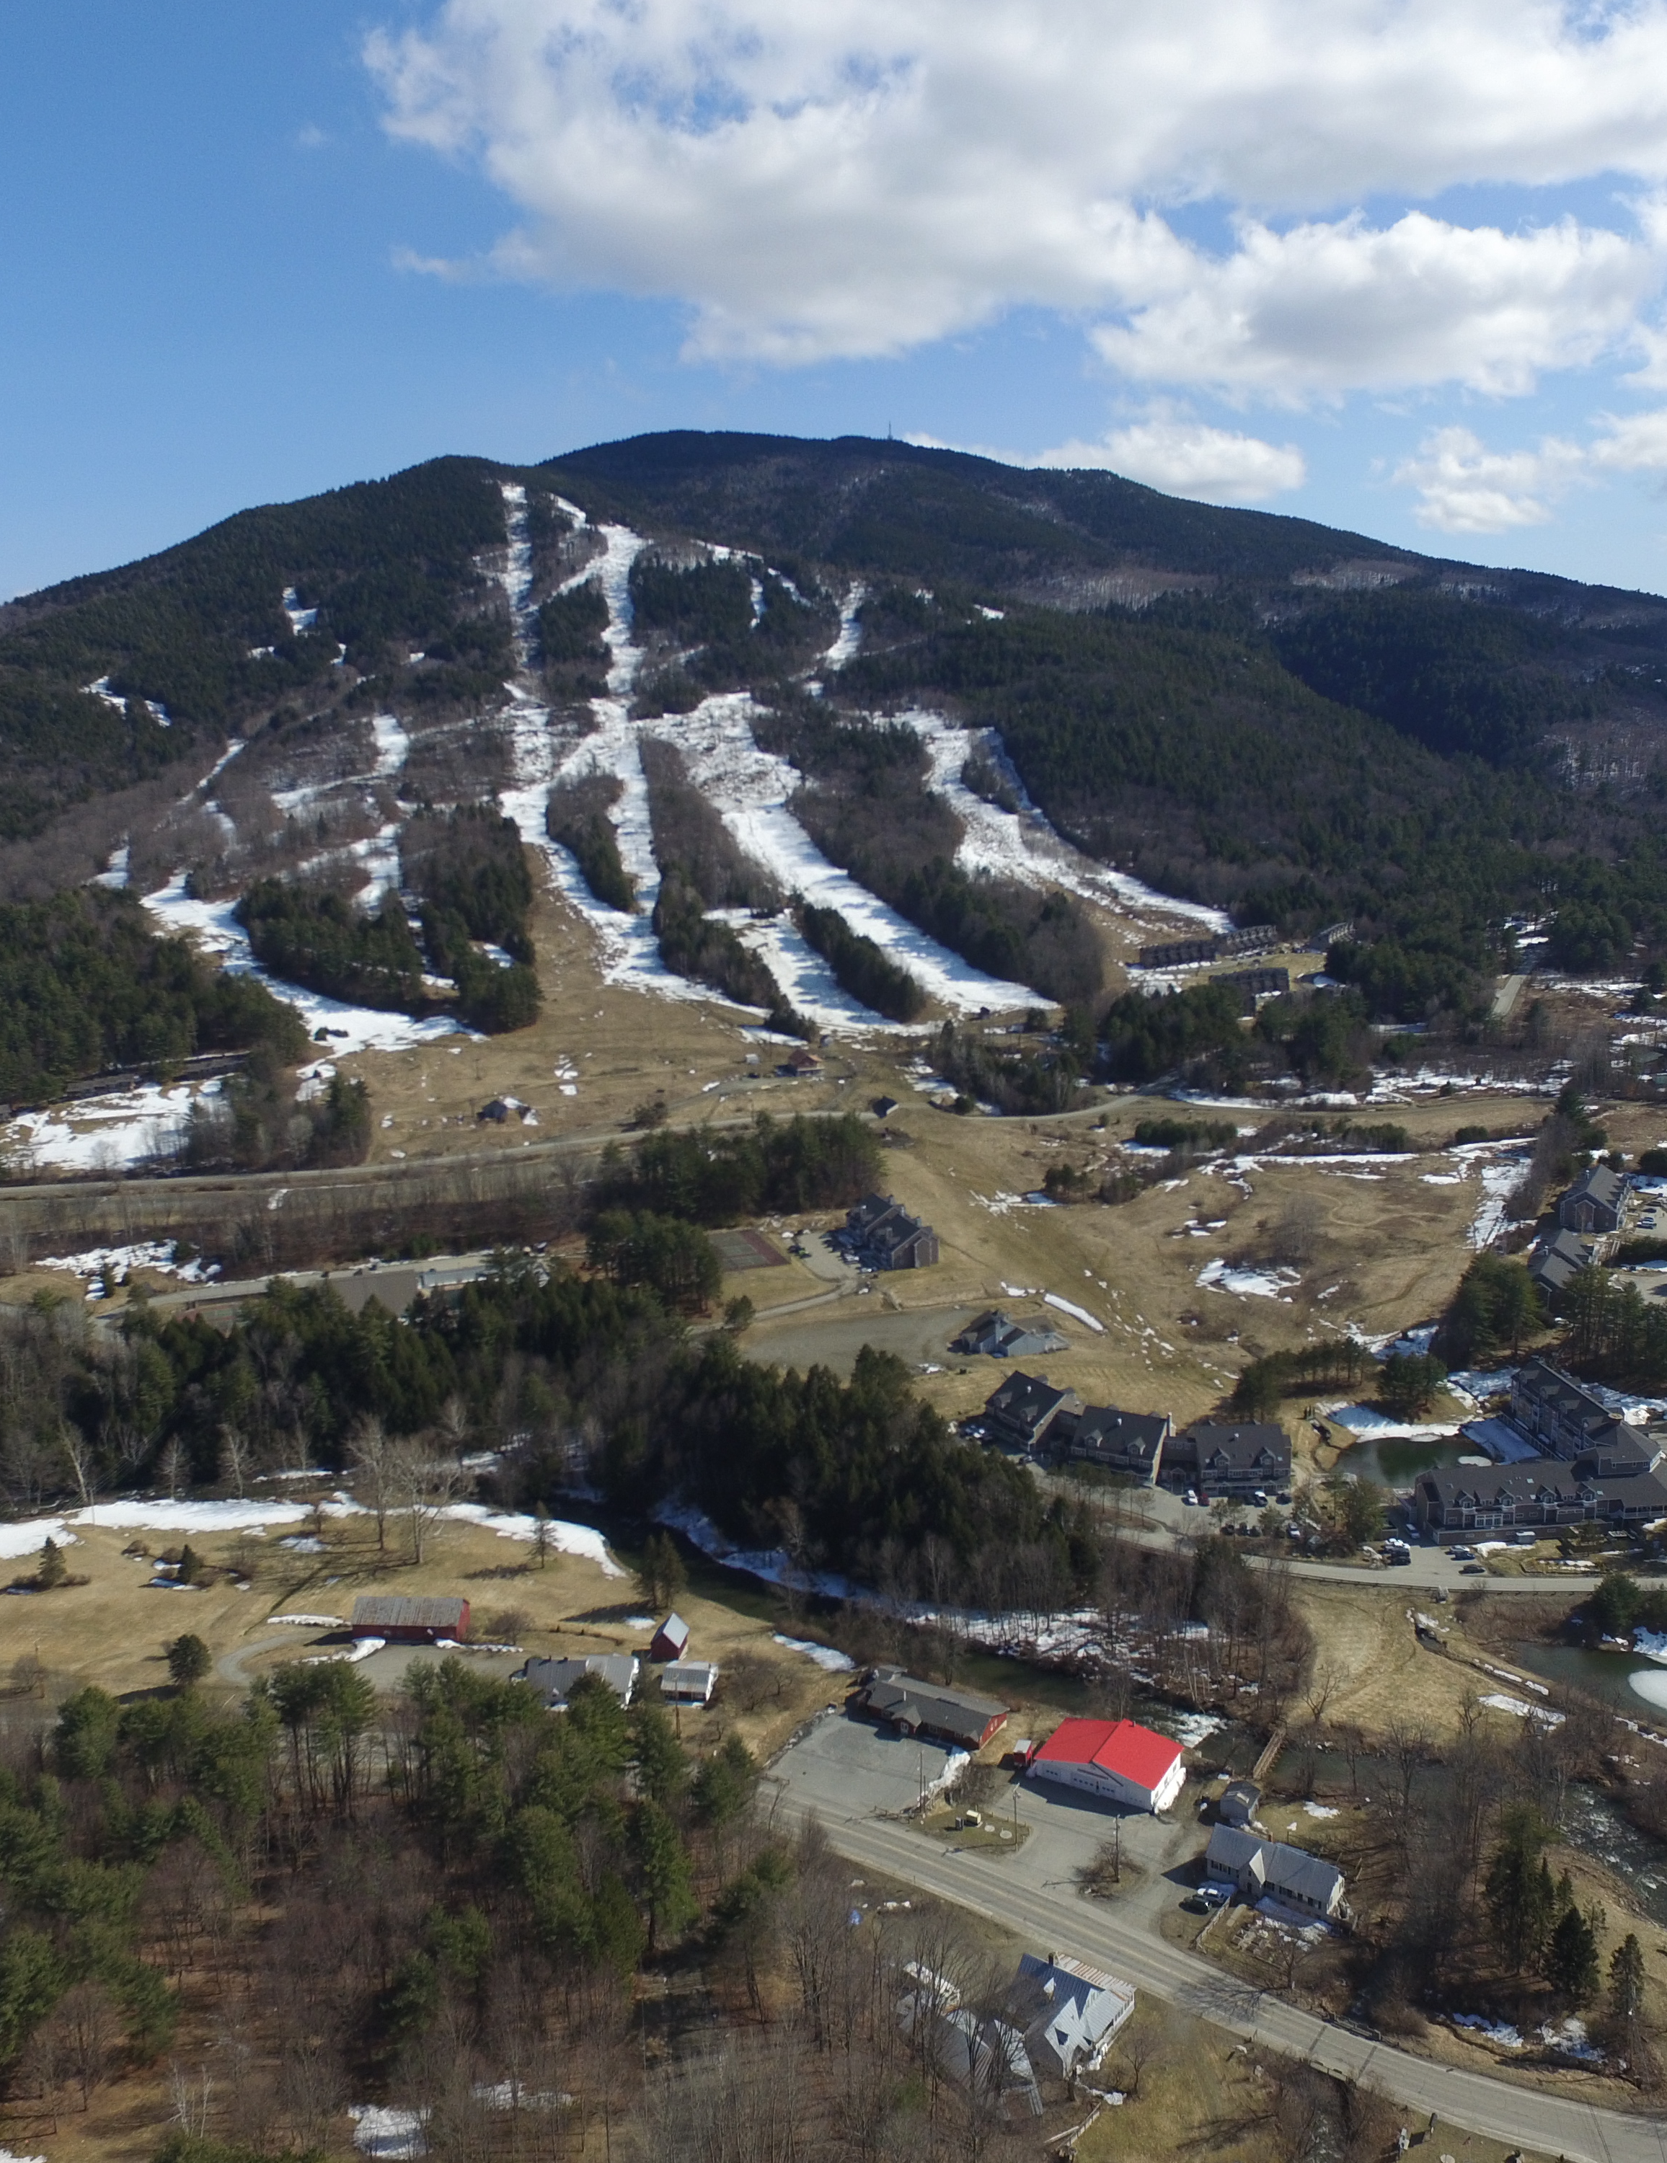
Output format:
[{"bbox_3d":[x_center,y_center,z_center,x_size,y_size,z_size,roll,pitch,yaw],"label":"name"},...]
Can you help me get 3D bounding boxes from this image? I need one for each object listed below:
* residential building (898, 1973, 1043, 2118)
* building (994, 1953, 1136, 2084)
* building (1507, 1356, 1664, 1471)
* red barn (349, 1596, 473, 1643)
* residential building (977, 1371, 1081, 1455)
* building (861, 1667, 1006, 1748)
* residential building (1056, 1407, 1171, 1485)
[{"bbox_3d":[15.230,114.370,197.440,16.000,6.300,9.000,7,11,38],"label":"residential building"},{"bbox_3d":[28.280,112.700,203.220,12.600,7.800,16.800,7,11,38],"label":"building"},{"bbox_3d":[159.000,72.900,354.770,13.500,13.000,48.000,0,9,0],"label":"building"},{"bbox_3d":[-76.500,97.400,302.970,19.300,6.800,7.500,0,9,2],"label":"red barn"},{"bbox_3d":[42.000,69.690,354.260,13.500,11.500,17.300,-6,11,-35],"label":"residential building"},{"bbox_3d":[17.000,102.850,274.970,21.500,4.800,10.800,5,10,30],"label":"building"},{"bbox_3d":[59.800,74.710,344.930,17.500,11.500,13.200,5,10,30],"label":"residential building"}]

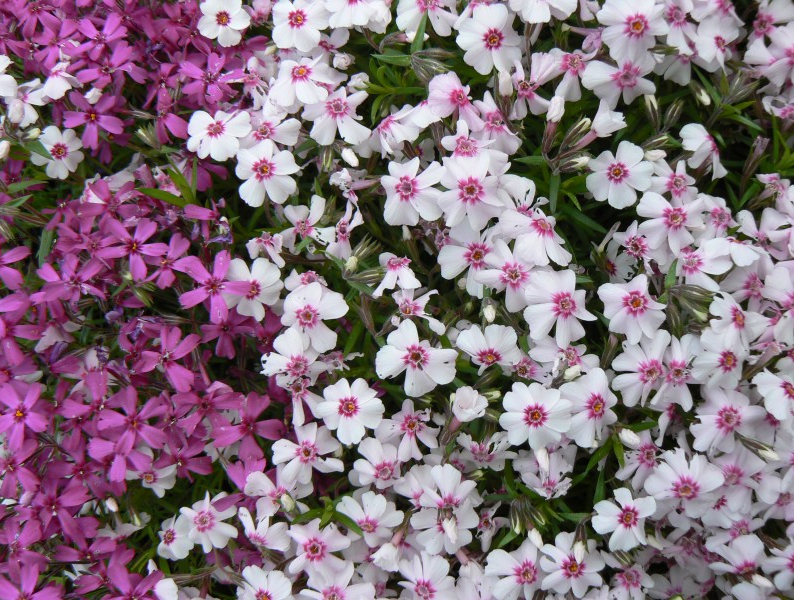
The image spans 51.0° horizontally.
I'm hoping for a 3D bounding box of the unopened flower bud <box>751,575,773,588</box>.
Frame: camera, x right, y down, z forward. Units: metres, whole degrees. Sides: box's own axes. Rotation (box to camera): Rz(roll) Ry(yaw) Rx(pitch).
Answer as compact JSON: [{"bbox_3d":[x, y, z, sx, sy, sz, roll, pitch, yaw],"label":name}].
[{"bbox_3d":[0.116,0.090,0.265,0.008,0.004,0.004,26,90,18],"label":"unopened flower bud"}]

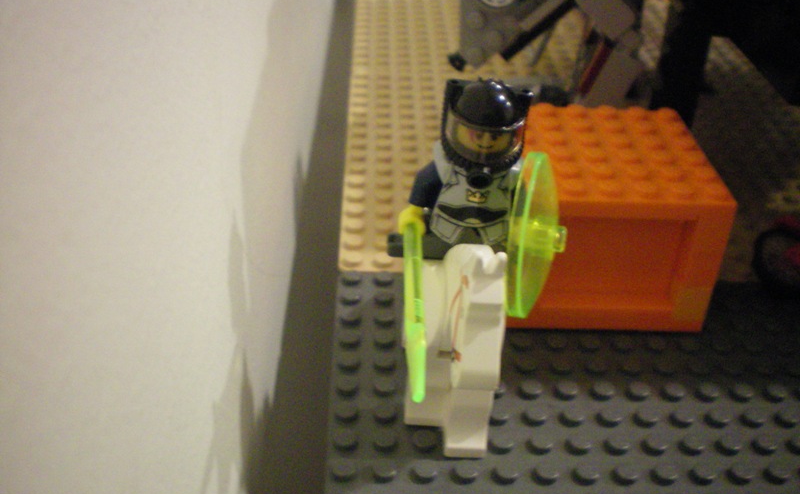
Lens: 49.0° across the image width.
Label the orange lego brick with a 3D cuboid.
[{"bbox_3d":[0.049,-0.008,0.221,0.048,0.038,0.048,1,34,-1],"label":"orange lego brick"}]

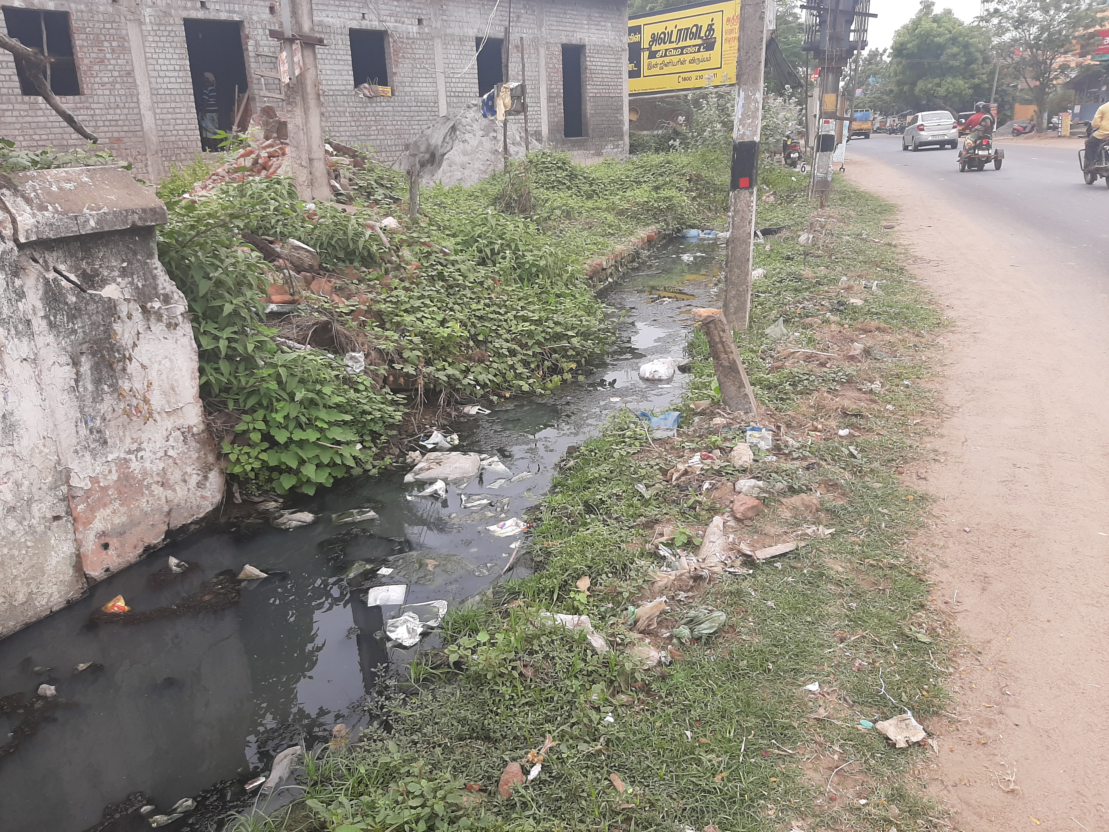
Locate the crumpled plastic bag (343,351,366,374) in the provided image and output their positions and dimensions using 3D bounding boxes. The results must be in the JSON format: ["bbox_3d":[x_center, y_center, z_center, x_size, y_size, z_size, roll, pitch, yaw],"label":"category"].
[{"bbox_3d":[-1.213,-0.320,5.050,0.130,0.130,0.090,-2,18,0],"label":"crumpled plastic bag"}]

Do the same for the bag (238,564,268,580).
[{"bbox_3d":[-1.188,0.617,3.285,0.115,0.045,0.075,-2,18,0],"label":"bag"}]

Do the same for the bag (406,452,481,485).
[{"bbox_3d":[-0.556,0.262,4.195,0.346,0.085,0.195,-2,18,0],"label":"bag"}]

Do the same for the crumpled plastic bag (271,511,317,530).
[{"bbox_3d":[-1.161,0.467,3.727,0.190,0.045,0.100,-2,18,0],"label":"crumpled plastic bag"}]

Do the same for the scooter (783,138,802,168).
[{"bbox_3d":[8.228,-9.131,28.646,0.670,1.070,1.750,1,19,9],"label":"scooter"}]

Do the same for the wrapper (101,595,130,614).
[{"bbox_3d":[-1.631,0.698,3.094,0.100,0.045,0.075,-2,18,0],"label":"wrapper"}]

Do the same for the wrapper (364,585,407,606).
[{"bbox_3d":[-0.628,0.667,3.103,0.145,0.022,0.135,-2,18,0],"label":"wrapper"}]

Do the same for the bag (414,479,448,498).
[{"bbox_3d":[-0.590,0.348,3.989,0.145,0.055,0.095,-2,18,0],"label":"bag"}]

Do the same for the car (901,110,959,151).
[{"bbox_3d":[16.169,-12.242,35.775,1.700,1.520,3.995,2,19,12],"label":"car"}]

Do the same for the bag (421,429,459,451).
[{"bbox_3d":[-0.631,0.134,4.604,0.195,0.075,0.121,-2,18,0],"label":"bag"}]

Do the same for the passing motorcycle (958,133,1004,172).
[{"bbox_3d":[9.977,-6.366,19.611,0.960,1.100,1.760,3,19,14],"label":"passing motorcycle"}]

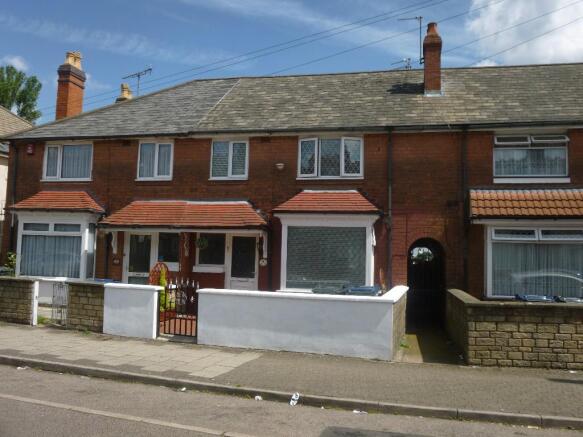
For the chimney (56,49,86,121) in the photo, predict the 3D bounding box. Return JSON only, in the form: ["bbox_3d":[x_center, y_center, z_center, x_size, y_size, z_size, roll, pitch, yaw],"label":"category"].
[{"bbox_3d":[-7.093,-4.068,16.797,0.490,2.720,0.830,0,-5,12],"label":"chimney"}]

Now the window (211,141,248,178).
[{"bbox_3d":[-1.588,-1.501,13.467,1.022,1.015,0.100,0,-5,12],"label":"window"}]

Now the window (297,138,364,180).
[{"bbox_3d":[0.969,-1.488,12.927,1.623,1.049,0.120,0,-5,12],"label":"window"}]

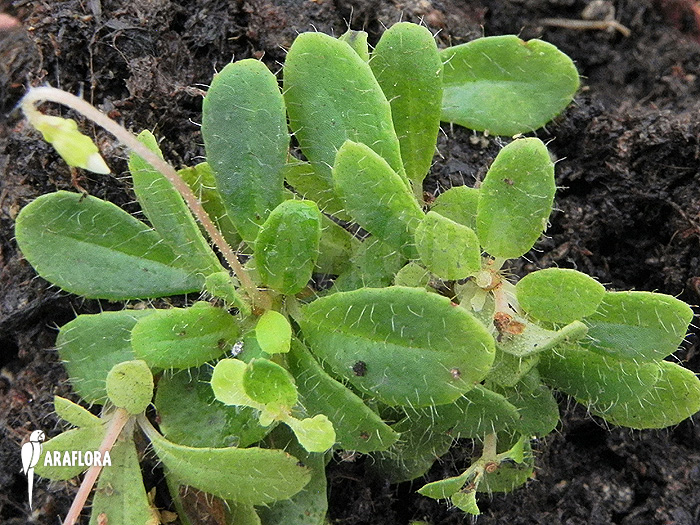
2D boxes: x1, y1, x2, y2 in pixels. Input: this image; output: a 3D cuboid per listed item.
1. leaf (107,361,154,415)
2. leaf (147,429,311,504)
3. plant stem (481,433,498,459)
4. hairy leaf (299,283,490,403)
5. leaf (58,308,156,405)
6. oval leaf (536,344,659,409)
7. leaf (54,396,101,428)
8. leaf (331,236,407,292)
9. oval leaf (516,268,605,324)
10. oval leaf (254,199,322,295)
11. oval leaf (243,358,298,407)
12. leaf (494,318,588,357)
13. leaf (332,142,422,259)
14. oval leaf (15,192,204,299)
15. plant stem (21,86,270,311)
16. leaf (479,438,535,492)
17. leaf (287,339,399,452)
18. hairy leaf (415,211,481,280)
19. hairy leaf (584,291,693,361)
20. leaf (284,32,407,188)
[{"bbox_3d":[-0.052,0.029,0.276,0.011,0.003,0.013,0,95,0],"label":"leaf"},{"bbox_3d":[-0.029,0.048,0.278,0.041,0.004,0.014,8,54,6],"label":"leaf"},{"bbox_3d":[0.032,0.042,0.270,0.003,0.003,0.008,8,47,0],"label":"plant stem"},{"bbox_3d":[0.011,0.018,0.269,0.046,0.008,0.023,12,69,7],"label":"hairy leaf"},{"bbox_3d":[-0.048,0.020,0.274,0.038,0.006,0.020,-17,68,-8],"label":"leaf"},{"bbox_3d":[0.058,0.024,0.273,0.029,0.005,0.015,12,65,6],"label":"oval leaf"},{"bbox_3d":[-0.061,0.034,0.263,0.013,0.003,0.005,34,49,-26],"label":"leaf"},{"bbox_3d":[0.005,0.000,0.309,0.020,0.004,0.017,-2,62,-9],"label":"leaf"},{"bbox_3d":[0.048,0.007,0.267,0.020,0.004,0.013,-6,69,8],"label":"oval leaf"},{"bbox_3d":[-0.016,-0.004,0.298,0.016,0.027,0.005,5,27,1],"label":"oval leaf"},{"bbox_3d":[-0.019,0.029,0.281,0.013,0.003,0.010,29,72,-4],"label":"oval leaf"},{"bbox_3d":[0.048,0.017,0.295,0.024,0.005,0.011,-6,65,15],"label":"leaf"},{"bbox_3d":[0.007,-0.015,0.276,0.015,0.005,0.030,-31,95,7],"label":"leaf"},{"bbox_3d":[-0.057,-0.003,0.281,0.048,0.008,0.020,15,68,3],"label":"oval leaf"},{"bbox_3d":[-0.051,-0.015,0.299,0.062,0.057,0.018,17,52,14],"label":"plant stem"},{"bbox_3d":[0.038,0.050,0.284,0.013,0.005,0.012,-34,45,27],"label":"leaf"},{"bbox_3d":[-0.003,0.032,0.292,0.015,0.004,0.039,-39,67,-19],"label":"leaf"},{"bbox_3d":[0.023,-0.003,0.270,0.018,0.004,0.013,42,85,-9],"label":"hairy leaf"},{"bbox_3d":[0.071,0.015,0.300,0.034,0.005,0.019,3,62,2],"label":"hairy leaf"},{"bbox_3d":[0.001,-0.036,0.287,0.021,0.007,0.043,-28,94,4],"label":"leaf"}]

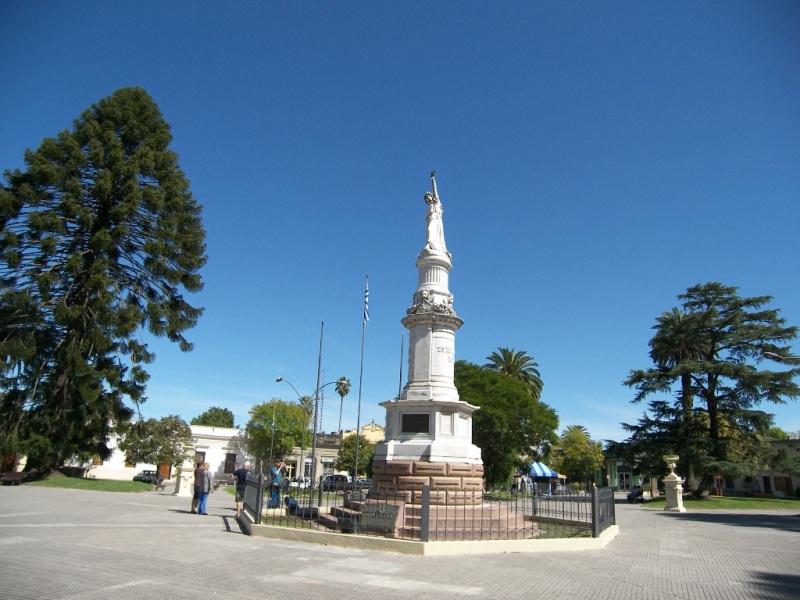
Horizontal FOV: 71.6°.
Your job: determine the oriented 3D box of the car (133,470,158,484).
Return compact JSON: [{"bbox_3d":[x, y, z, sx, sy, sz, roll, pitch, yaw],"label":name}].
[{"bbox_3d":[-24.089,17.020,53.130,1.660,1.450,4.000,-3,-18,15],"label":"car"}]

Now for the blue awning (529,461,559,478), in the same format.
[{"bbox_3d":[11.695,13.766,45.050,2.400,1.400,2.300,2,-17,0],"label":"blue awning"}]

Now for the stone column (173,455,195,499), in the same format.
[{"bbox_3d":[-11.345,9.044,29.338,0.900,2.650,0.900,17,-23,-41],"label":"stone column"}]

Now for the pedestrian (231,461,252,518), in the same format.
[{"bbox_3d":[-5.138,6.197,18.185,0.580,1.730,0.450,-4,-18,19],"label":"pedestrian"}]

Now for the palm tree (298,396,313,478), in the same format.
[{"bbox_3d":[-15.723,22.442,91.320,2.800,13.600,2.800,2,-17,0],"label":"palm tree"}]

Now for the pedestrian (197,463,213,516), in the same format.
[{"bbox_3d":[-6.614,6.394,18.843,0.500,1.660,0.360,-13,-23,40],"label":"pedestrian"}]

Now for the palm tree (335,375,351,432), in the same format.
[{"bbox_3d":[-10.579,22.374,97.673,2.900,17.800,2.900,2,-17,0],"label":"palm tree"}]

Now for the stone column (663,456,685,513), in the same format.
[{"bbox_3d":[14.152,9.495,28.702,0.900,2.750,0.900,-15,-24,42],"label":"stone column"}]

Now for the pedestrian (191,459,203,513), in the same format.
[{"bbox_3d":[-7.018,6.521,19.323,0.380,1.680,0.500,12,-20,-30],"label":"pedestrian"}]

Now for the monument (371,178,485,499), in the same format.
[{"bbox_3d":[1.048,0.741,18.359,3.300,11.200,3.300,-1,-18,10],"label":"monument"}]

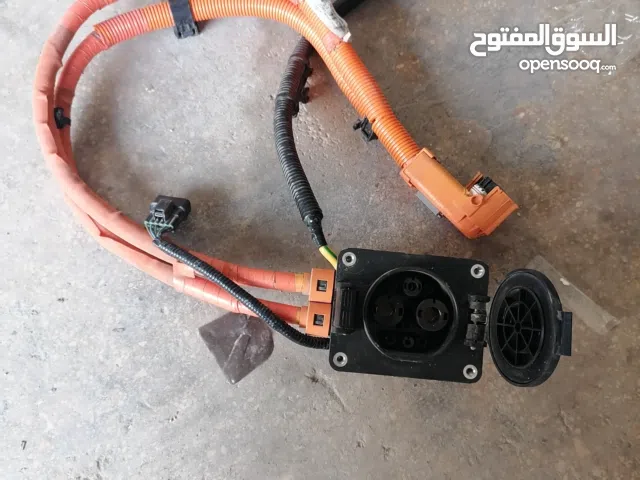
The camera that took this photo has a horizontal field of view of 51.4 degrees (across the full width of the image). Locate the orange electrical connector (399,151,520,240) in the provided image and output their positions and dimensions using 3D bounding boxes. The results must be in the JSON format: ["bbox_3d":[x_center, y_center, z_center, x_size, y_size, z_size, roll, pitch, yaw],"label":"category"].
[{"bbox_3d":[0.125,-0.044,0.600,0.060,0.044,0.093,-42,86,-4],"label":"orange electrical connector"}]

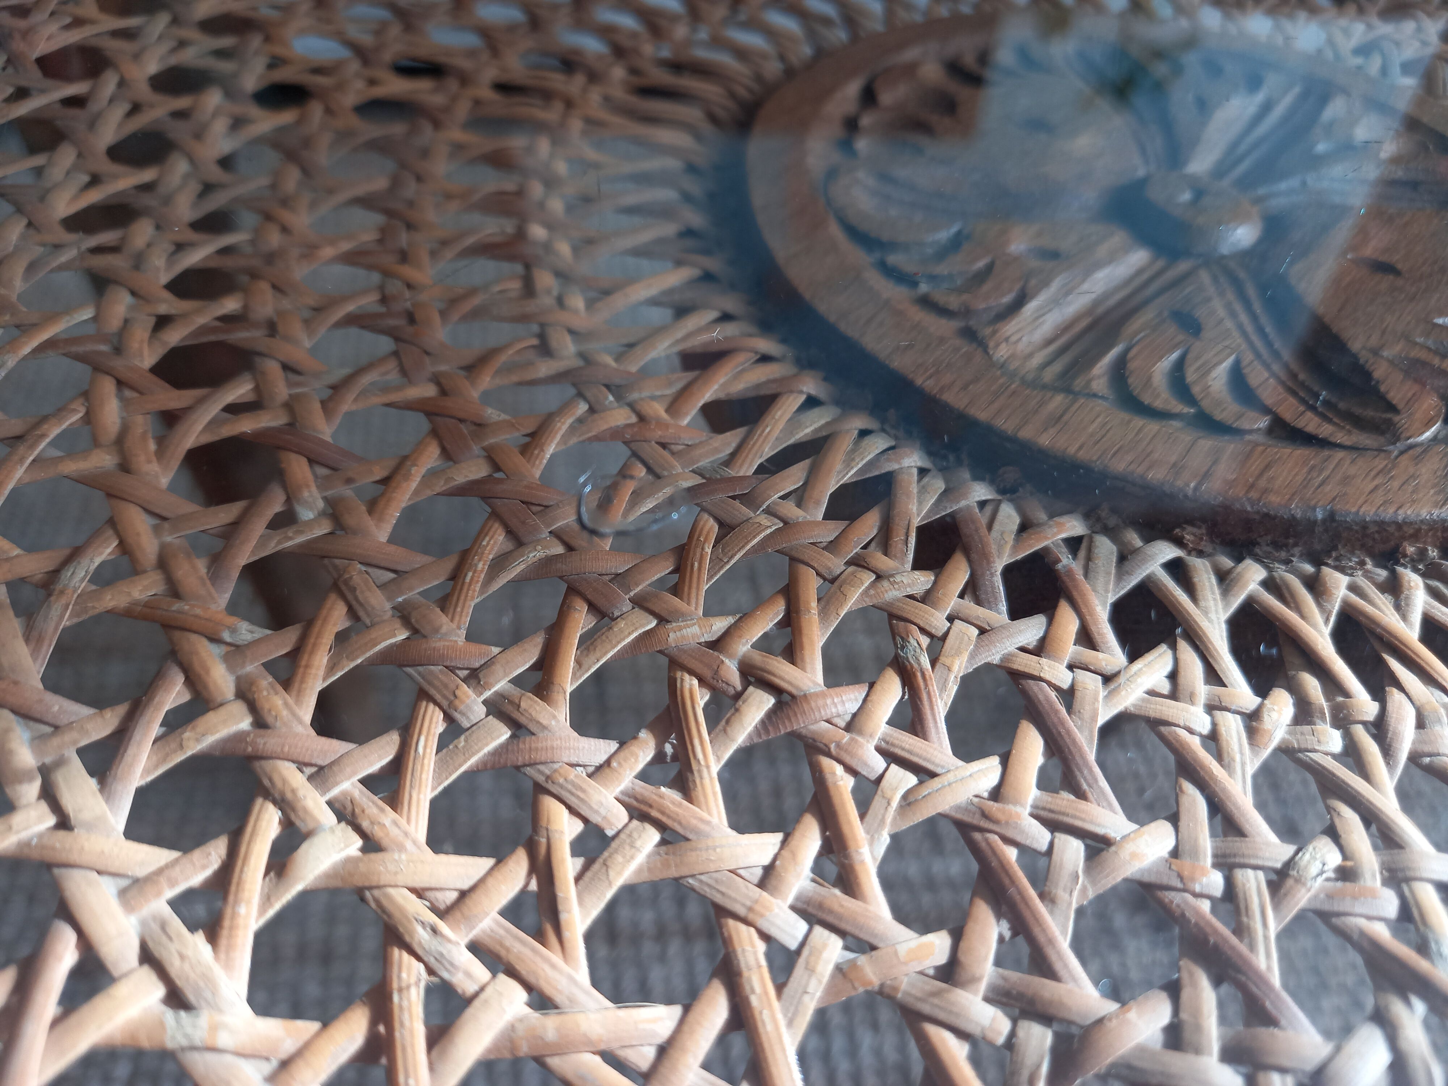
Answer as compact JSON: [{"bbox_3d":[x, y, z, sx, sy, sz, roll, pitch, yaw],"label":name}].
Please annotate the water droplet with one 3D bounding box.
[{"bbox_3d":[-0.009,-0.005,0.114,0.013,0.002,0.010,-1,48,-5],"label":"water droplet"}]

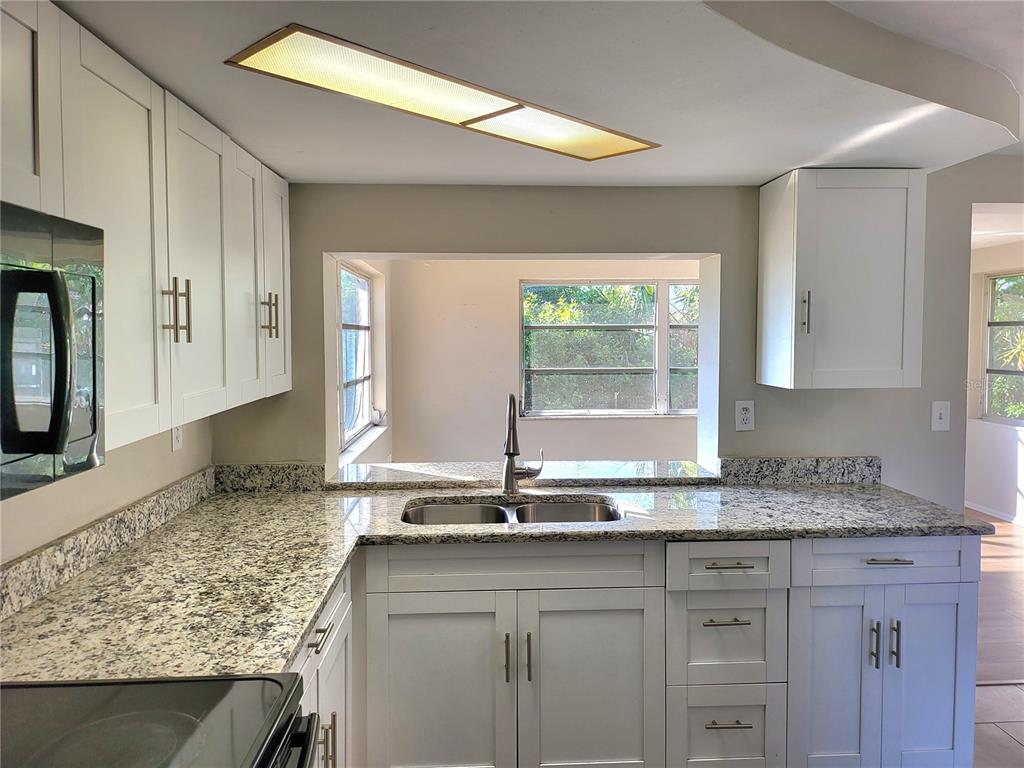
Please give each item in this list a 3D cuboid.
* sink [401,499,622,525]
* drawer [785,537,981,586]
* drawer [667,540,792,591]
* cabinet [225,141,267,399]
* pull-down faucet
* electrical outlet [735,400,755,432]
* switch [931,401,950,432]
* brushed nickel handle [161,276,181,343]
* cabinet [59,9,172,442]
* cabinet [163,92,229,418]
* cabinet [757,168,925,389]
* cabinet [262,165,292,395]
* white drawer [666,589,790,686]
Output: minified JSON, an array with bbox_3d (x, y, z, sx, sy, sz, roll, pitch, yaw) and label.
[{"bbox_3d":[-0.006,0.529,2.398,0.741,0.198,0.405,0,4,-2],"label":"sink"},{"bbox_3d":[1.151,0.532,2.403,0.599,0.148,0.450,0,4,-2],"label":"drawer"},{"bbox_3d":[0.651,0.535,2.383,0.378,0.146,0.445,0,4,-2],"label":"drawer"},{"bbox_3d":[-0.954,-0.320,2.164,0.330,0.760,0.279,0,4,-2],"label":"cabinet"},{"bbox_3d":[0.044,0.221,2.527,0.149,0.375,0.237,0,4,-2],"label":"pull-down faucet"},{"bbox_3d":[0.913,0.127,2.768,0.072,0.116,0.012,0,4,-2],"label":"electrical outlet"},{"bbox_3d":[1.697,0.129,2.800,0.073,0.117,0.014,0,4,-2],"label":"switch"},{"bbox_3d":[-0.749,-0.162,1.557,0.037,0.141,0.012,0,4,-2],"label":"brushed nickel handle"},{"bbox_3d":[-0.922,-0.260,1.399,0.322,0.750,0.388,0,4,-2],"label":"cabinet"},{"bbox_3d":[-0.939,-0.295,1.816,0.330,0.760,0.420,0,4,-2],"label":"cabinet"},{"bbox_3d":[1.184,-0.367,2.586,0.450,0.746,0.328,0,4,-2],"label":"cabinet"},{"bbox_3d":[-0.966,-0.336,2.440,0.322,0.750,0.306,0,4,-2],"label":"cabinet"},{"bbox_3d":[0.658,0.762,2.398,0.381,0.305,0.450,0,4,-2],"label":"white drawer"}]

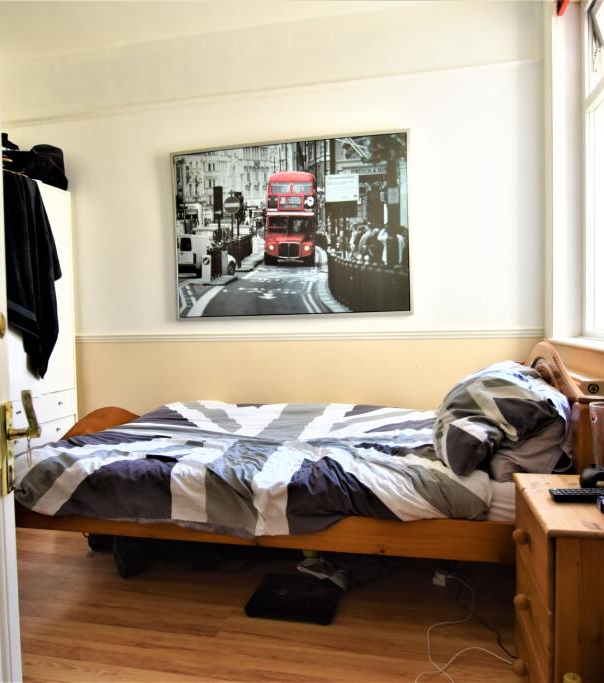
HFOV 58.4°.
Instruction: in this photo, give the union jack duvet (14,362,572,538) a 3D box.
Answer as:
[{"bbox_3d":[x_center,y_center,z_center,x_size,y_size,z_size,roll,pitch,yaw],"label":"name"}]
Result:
[{"bbox_3d":[-0.025,0.334,2.308,1.930,0.485,1.260,-1,2,13],"label":"union jack duvet"}]

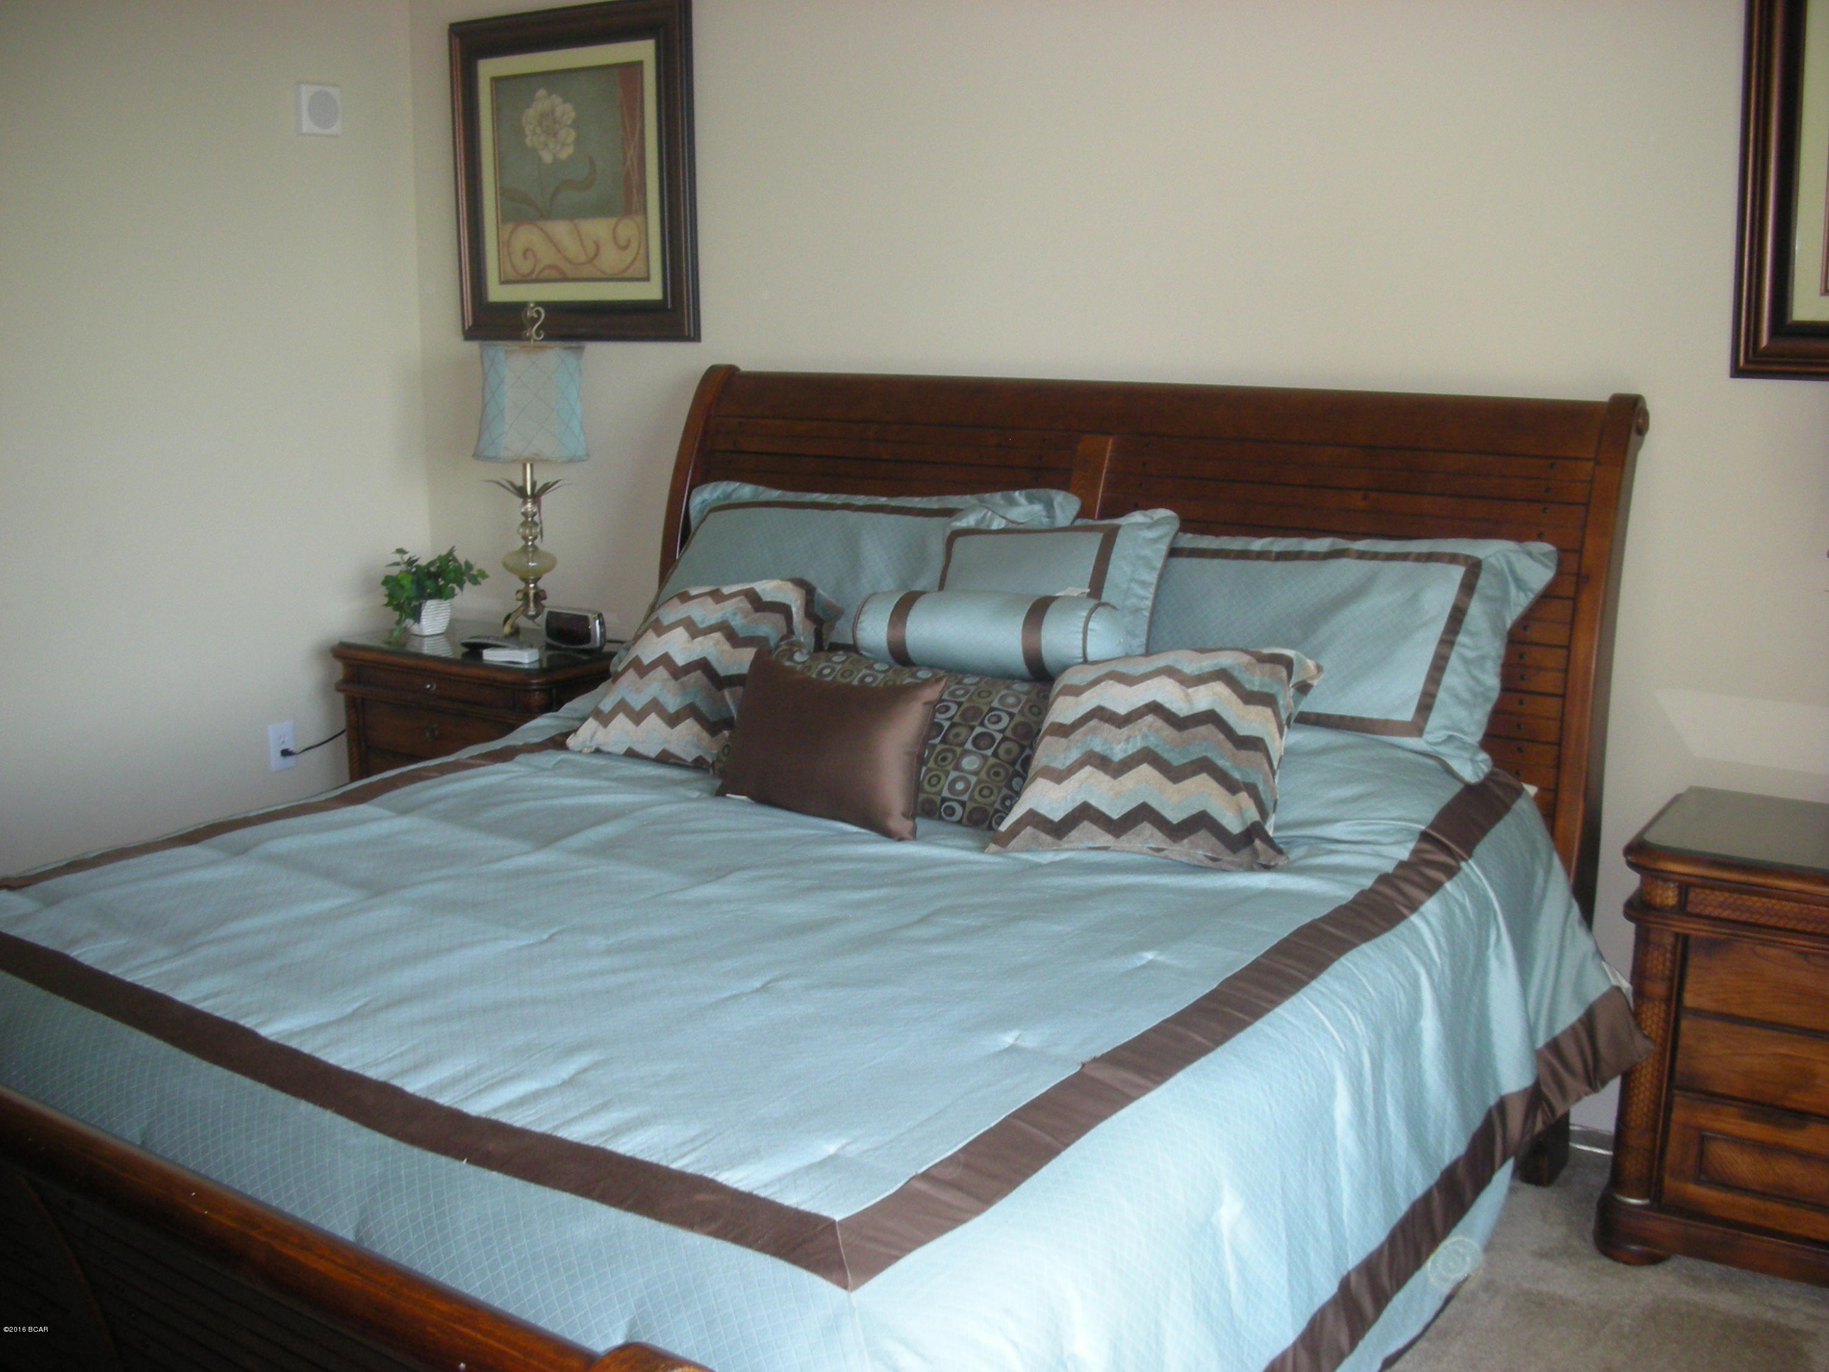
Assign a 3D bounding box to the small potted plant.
[{"bbox_3d":[-1.203,-0.232,4.633,0.230,0.220,0.210,7,14,31],"label":"small potted plant"}]

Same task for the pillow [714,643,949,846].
[{"bbox_3d":[-0.134,0.084,2.931,0.390,0.260,0.130,9,-13,35],"label":"pillow"}]

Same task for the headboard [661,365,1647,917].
[{"bbox_3d":[0.360,0.080,3.776,2.017,1.392,0.270,7,14,31],"label":"headboard"}]

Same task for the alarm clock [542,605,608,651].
[{"bbox_3d":[-0.815,-0.147,4.507,0.160,0.105,0.080,7,14,31],"label":"alarm clock"}]

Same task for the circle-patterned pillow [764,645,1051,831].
[{"bbox_3d":[-0.012,0.054,3.115,0.590,0.310,0.140,8,-24,33],"label":"circle-patterned pillow"}]

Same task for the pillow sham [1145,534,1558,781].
[{"bbox_3d":[0.567,-0.088,3.138,0.900,0.160,0.490,7,59,31],"label":"pillow sham"}]

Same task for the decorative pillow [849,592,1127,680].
[{"bbox_3d":[0.122,-0.099,3.128,0.480,0.140,0.140,7,14,31],"label":"decorative pillow"}]

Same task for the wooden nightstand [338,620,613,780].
[{"bbox_3d":[-1.004,0.280,4.549,0.680,0.750,0.460,7,14,31],"label":"wooden nightstand"}]

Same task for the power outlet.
[{"bbox_3d":[-1.554,0.149,4.558,0.012,0.118,0.073,7,14,31],"label":"power outlet"}]

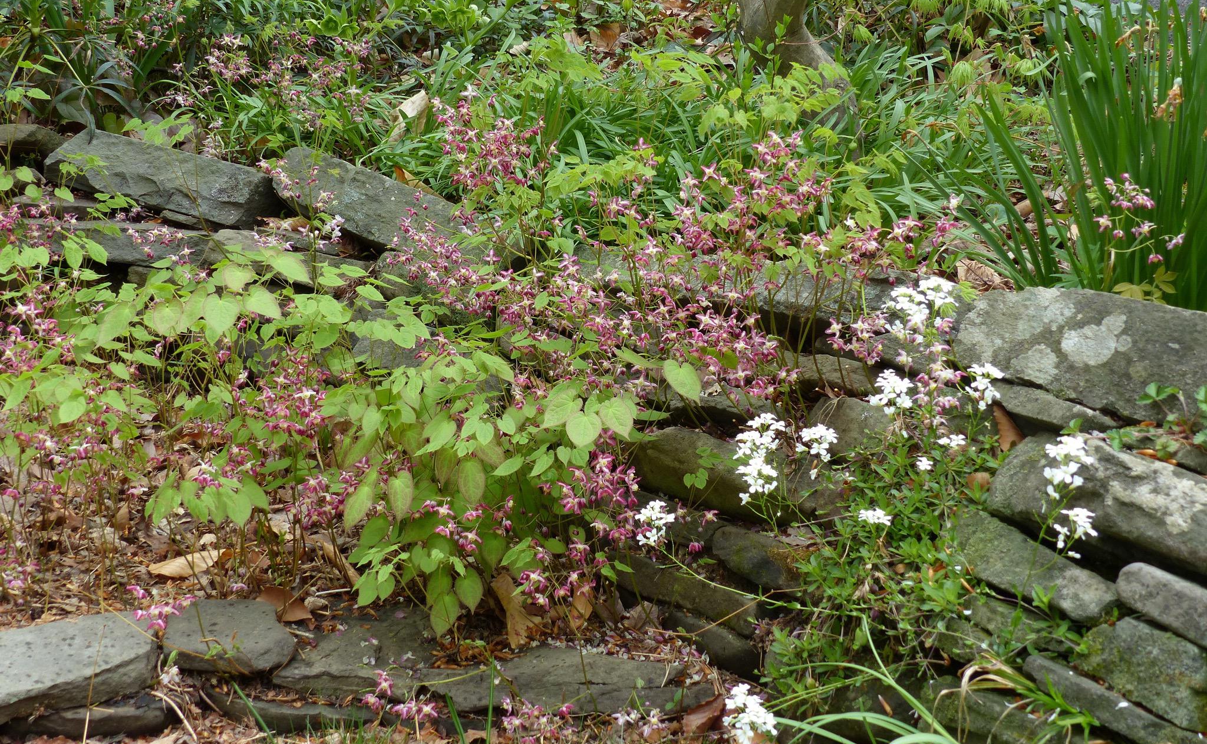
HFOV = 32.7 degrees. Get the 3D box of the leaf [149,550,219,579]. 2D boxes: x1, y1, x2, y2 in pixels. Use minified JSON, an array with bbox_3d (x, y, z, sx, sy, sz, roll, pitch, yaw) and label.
[{"bbox_3d":[-0.597,0.273,2.930,0.100,0.020,0.050,-3,32,-9],"label":"leaf"}]

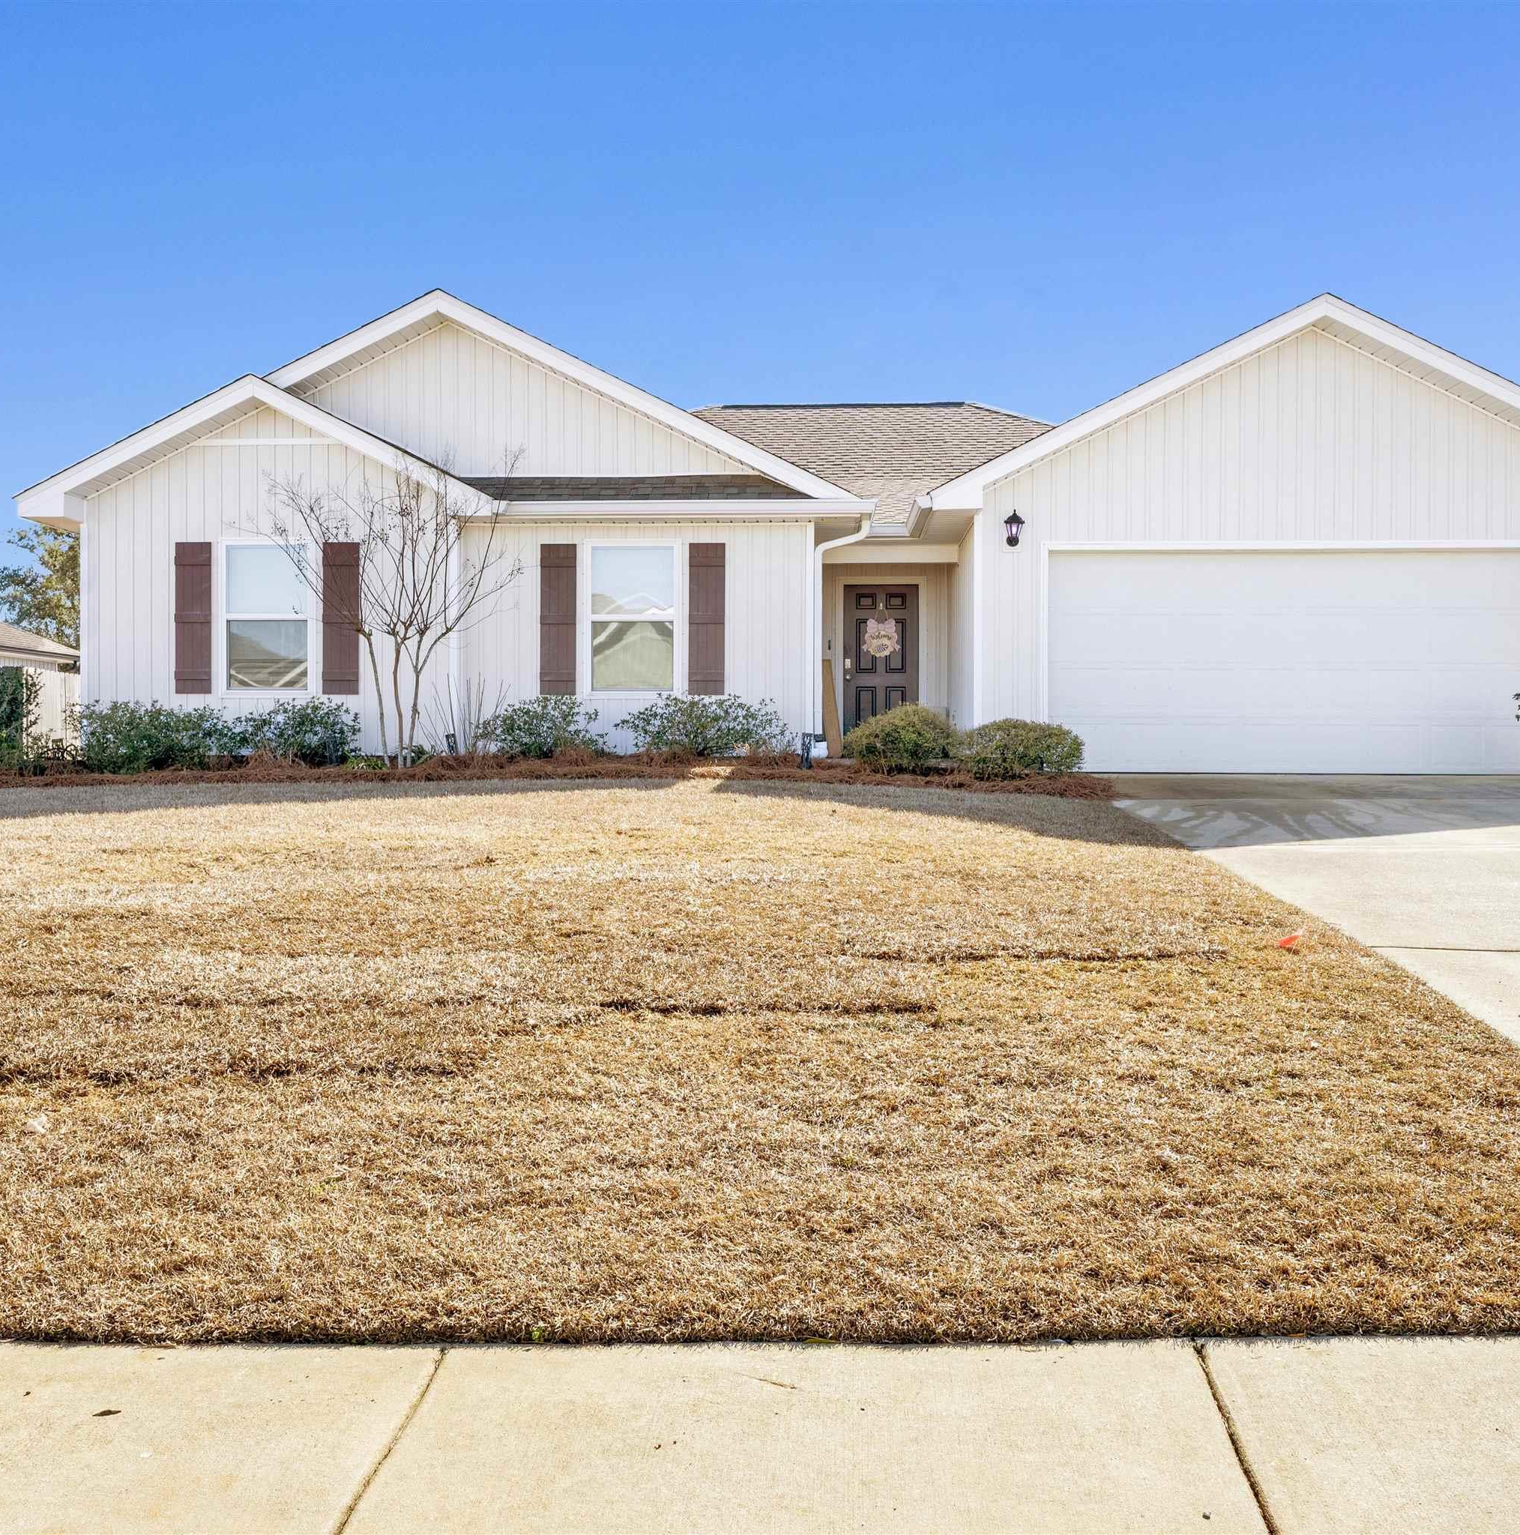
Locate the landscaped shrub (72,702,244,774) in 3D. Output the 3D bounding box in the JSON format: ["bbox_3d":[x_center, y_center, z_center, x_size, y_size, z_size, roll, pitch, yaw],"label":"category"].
[{"bbox_3d":[-5.449,-0.269,13.900,1.547,0.661,1.050,0,1,-1],"label":"landscaped shrub"}]

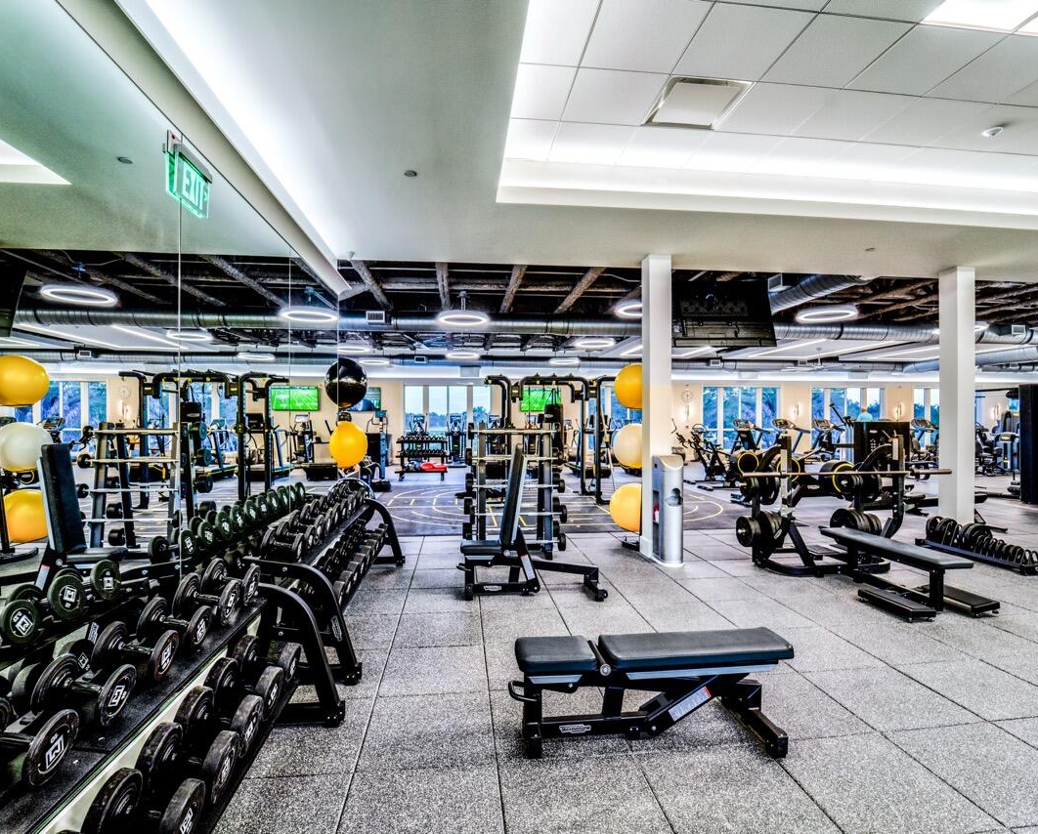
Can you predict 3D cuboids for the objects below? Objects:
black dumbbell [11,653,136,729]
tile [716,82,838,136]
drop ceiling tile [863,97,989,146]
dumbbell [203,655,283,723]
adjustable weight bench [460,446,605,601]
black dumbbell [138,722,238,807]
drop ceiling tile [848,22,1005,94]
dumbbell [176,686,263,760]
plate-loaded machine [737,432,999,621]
[{"bbox_3d":[-1.308,0.828,1.478,0.205,0.162,0.162,20,-6,-16],"label":"black dumbbell"},{"bbox_3d":[1.923,-2.305,3.653,0.615,0.020,0.590,0,-1,-7],"label":"tile"},{"bbox_3d":[3.133,-2.277,3.765,0.615,0.020,0.580,0,0,-7],"label":"drop ceiling tile"},{"bbox_3d":[-1.134,1.129,2.022,0.235,0.195,0.195,16,-3,-8],"label":"dumbbell"},{"bbox_3d":[0.114,0.916,4.302,1.272,1.302,0.467,0,0,-7],"label":"adjustable weight bench"},{"bbox_3d":[-1.113,1.175,1.653,0.235,0.200,0.200,14,-2,-7],"label":"black dumbbell"},{"bbox_3d":[2.596,-2.289,3.140,0.620,0.020,0.580,0,0,-7],"label":"drop ceiling tile"},{"bbox_3d":[-1.086,1.115,1.782,0.230,0.195,0.195,16,-3,-8],"label":"dumbbell"},{"bbox_3d":[3.221,0.870,4.555,2.120,1.380,1.660,0,0,-7],"label":"plate-loaded machine"}]

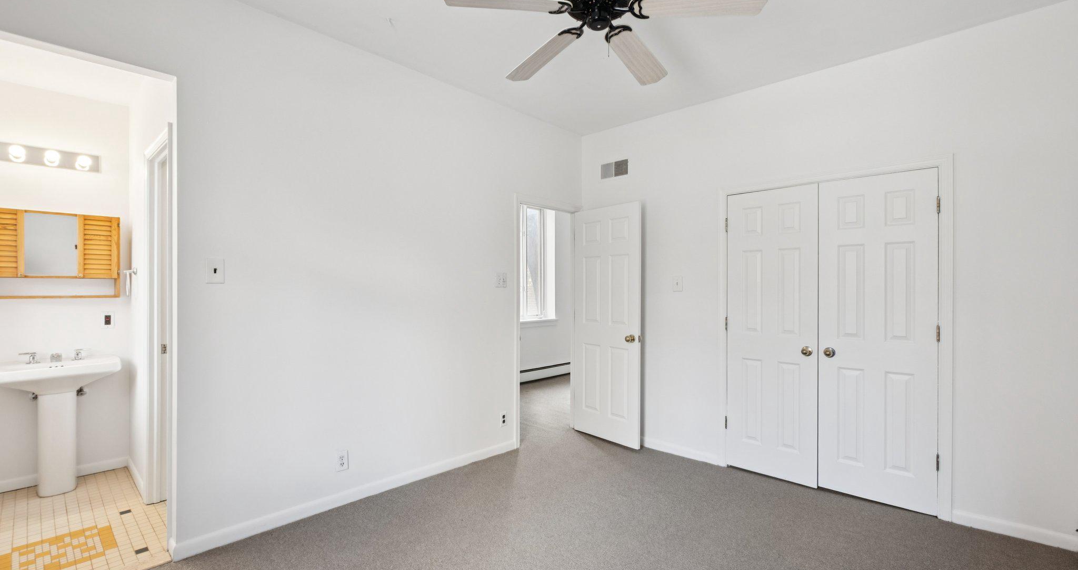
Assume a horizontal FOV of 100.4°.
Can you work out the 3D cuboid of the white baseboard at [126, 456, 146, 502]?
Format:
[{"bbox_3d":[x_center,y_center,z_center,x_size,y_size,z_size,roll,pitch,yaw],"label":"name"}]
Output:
[{"bbox_3d":[-2.700,1.280,3.005,0.770,0.085,0.018,0,0,42],"label":"white baseboard"}]

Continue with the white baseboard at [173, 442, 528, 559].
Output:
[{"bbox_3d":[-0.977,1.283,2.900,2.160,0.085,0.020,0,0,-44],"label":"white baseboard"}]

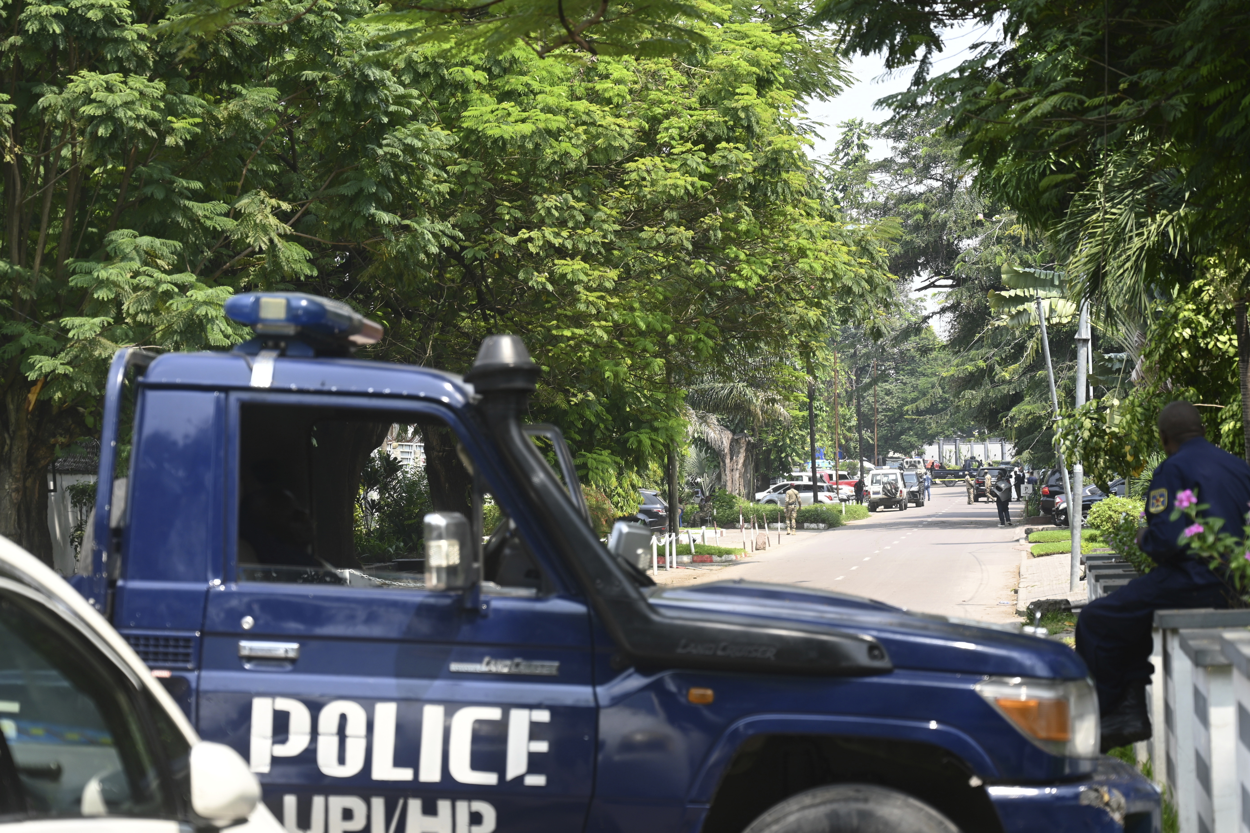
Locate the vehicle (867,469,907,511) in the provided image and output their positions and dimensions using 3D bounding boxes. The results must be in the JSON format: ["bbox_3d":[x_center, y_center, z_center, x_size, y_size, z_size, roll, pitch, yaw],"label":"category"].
[{"bbox_3d":[12.927,3.599,160.479,1.770,2.050,4.950,-1,-1,7],"label":"vehicle"}]

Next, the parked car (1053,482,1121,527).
[{"bbox_3d":[16.022,2.683,104.240,4.500,1.580,1.800,-1,-1,-6],"label":"parked car"}]

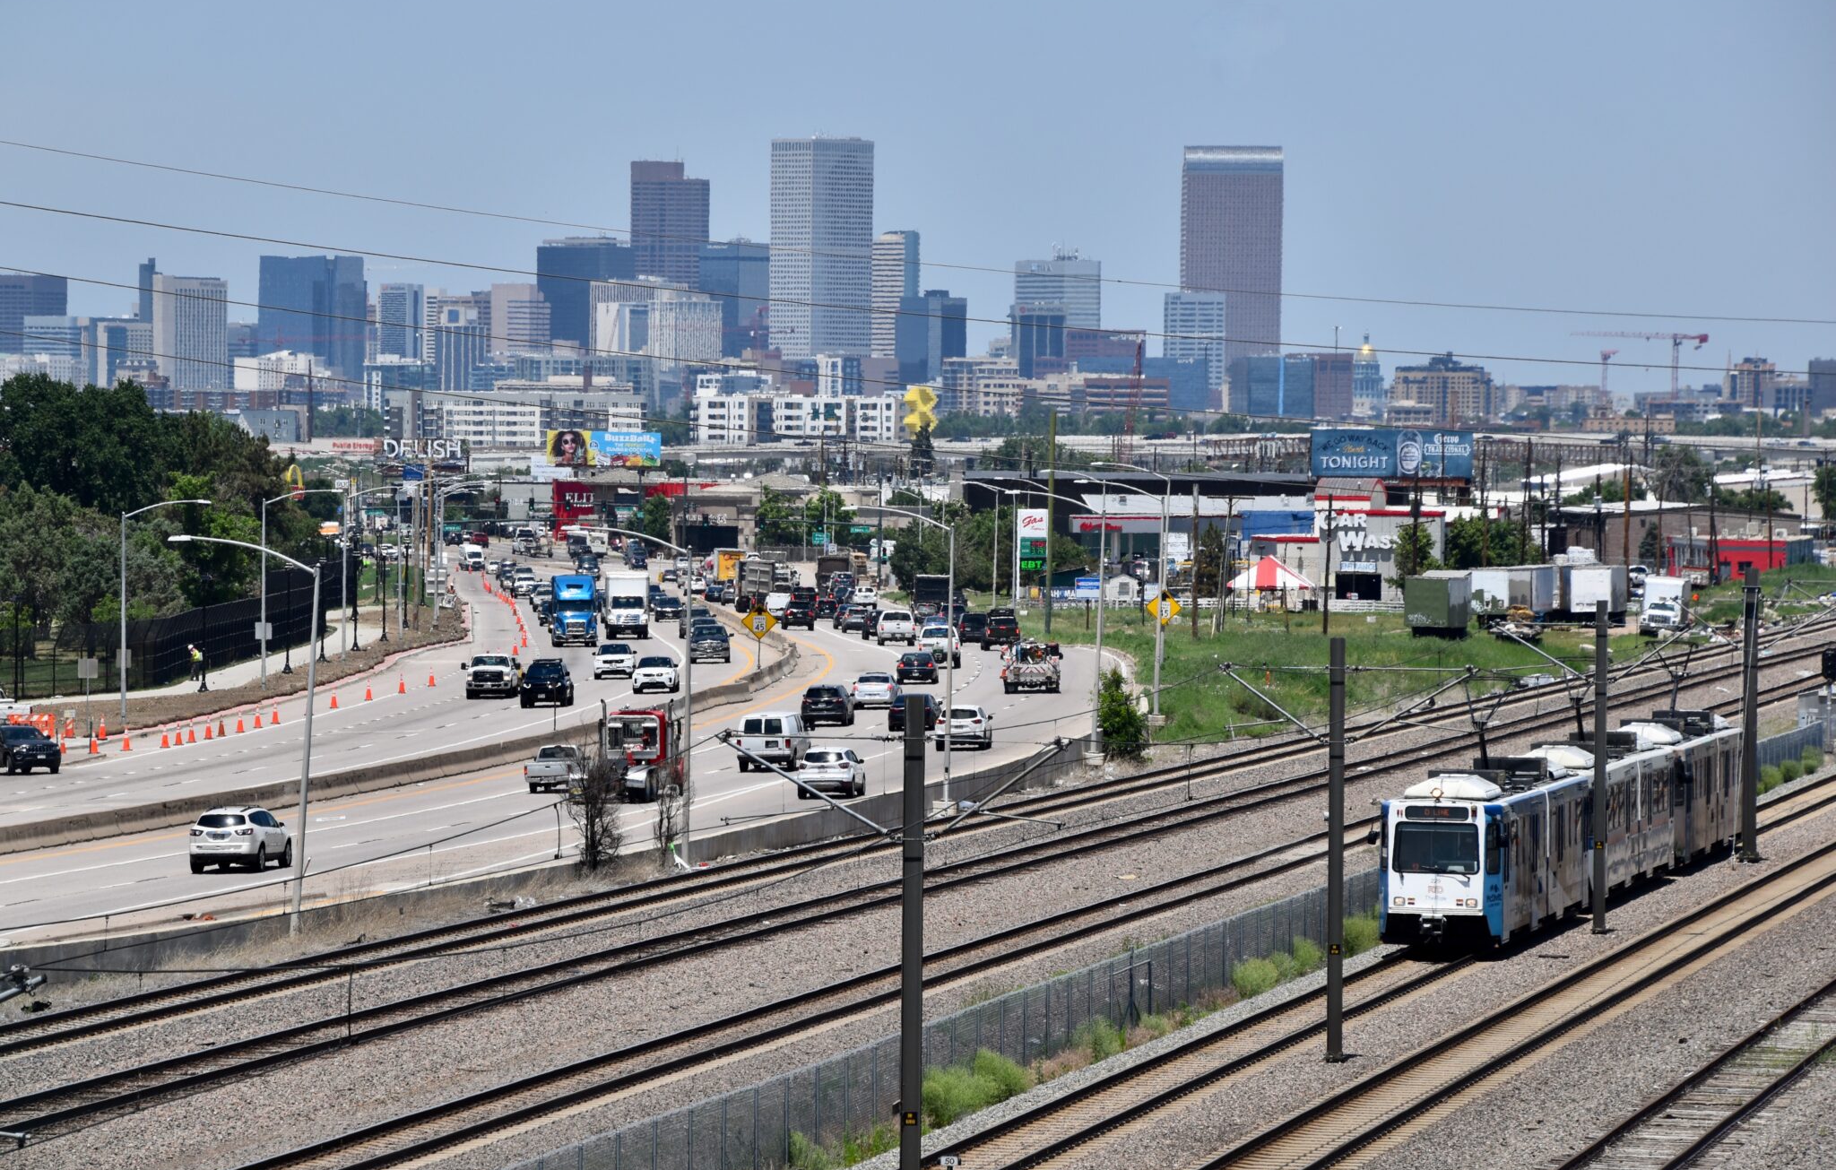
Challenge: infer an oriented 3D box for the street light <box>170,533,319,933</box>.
[{"bbox_3d":[-15.551,3.397,213.900,3.550,9.200,0.350,2,1,10],"label":"street light"}]

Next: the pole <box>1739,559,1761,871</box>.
[{"bbox_3d":[22.209,3.457,249.000,0.450,7.900,0.450,1,1,10],"label":"pole"}]

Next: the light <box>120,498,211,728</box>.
[{"bbox_3d":[-29.811,1.138,370.000,3.550,9.050,0.350,0,1,5],"label":"light"}]

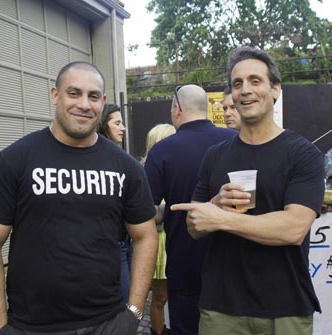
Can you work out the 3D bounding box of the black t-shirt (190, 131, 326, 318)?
[{"bbox_3d":[0.316,0.191,1.710,0.500,0.635,0.300,-1,2,28],"label":"black t-shirt"}]

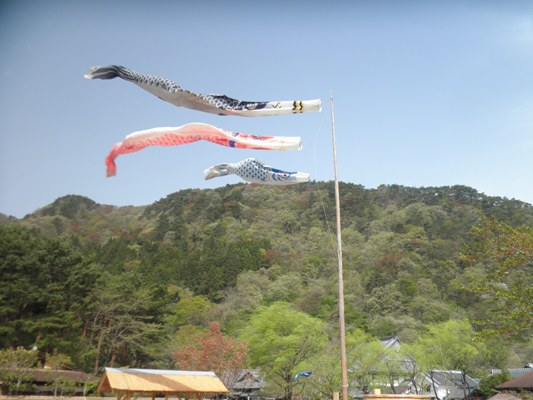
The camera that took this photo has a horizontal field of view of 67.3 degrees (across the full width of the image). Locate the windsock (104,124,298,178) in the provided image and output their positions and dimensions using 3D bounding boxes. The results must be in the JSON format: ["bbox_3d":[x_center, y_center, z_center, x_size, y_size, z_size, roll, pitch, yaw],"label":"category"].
[{"bbox_3d":[-2.211,-1.808,14.054,6.802,1.750,1.000,-1,-27,4],"label":"windsock"}]

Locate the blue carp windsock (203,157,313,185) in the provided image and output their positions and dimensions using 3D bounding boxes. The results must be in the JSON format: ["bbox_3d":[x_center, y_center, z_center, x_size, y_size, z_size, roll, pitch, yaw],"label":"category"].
[{"bbox_3d":[-0.303,-0.960,13.488,3.495,0.950,0.750,-1,-27,4],"label":"blue carp windsock"}]

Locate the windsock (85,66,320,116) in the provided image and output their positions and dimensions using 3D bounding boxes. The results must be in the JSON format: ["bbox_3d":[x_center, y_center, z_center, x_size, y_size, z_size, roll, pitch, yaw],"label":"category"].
[{"bbox_3d":[-2.421,-4.209,15.389,8.953,1.700,1.000,-1,-27,4],"label":"windsock"}]

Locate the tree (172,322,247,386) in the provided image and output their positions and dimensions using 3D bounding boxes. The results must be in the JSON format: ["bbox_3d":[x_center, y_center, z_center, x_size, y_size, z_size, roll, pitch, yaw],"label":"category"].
[{"bbox_3d":[-3.547,11.247,25.658,4.800,6.589,4.800,2,-27,0],"label":"tree"}]

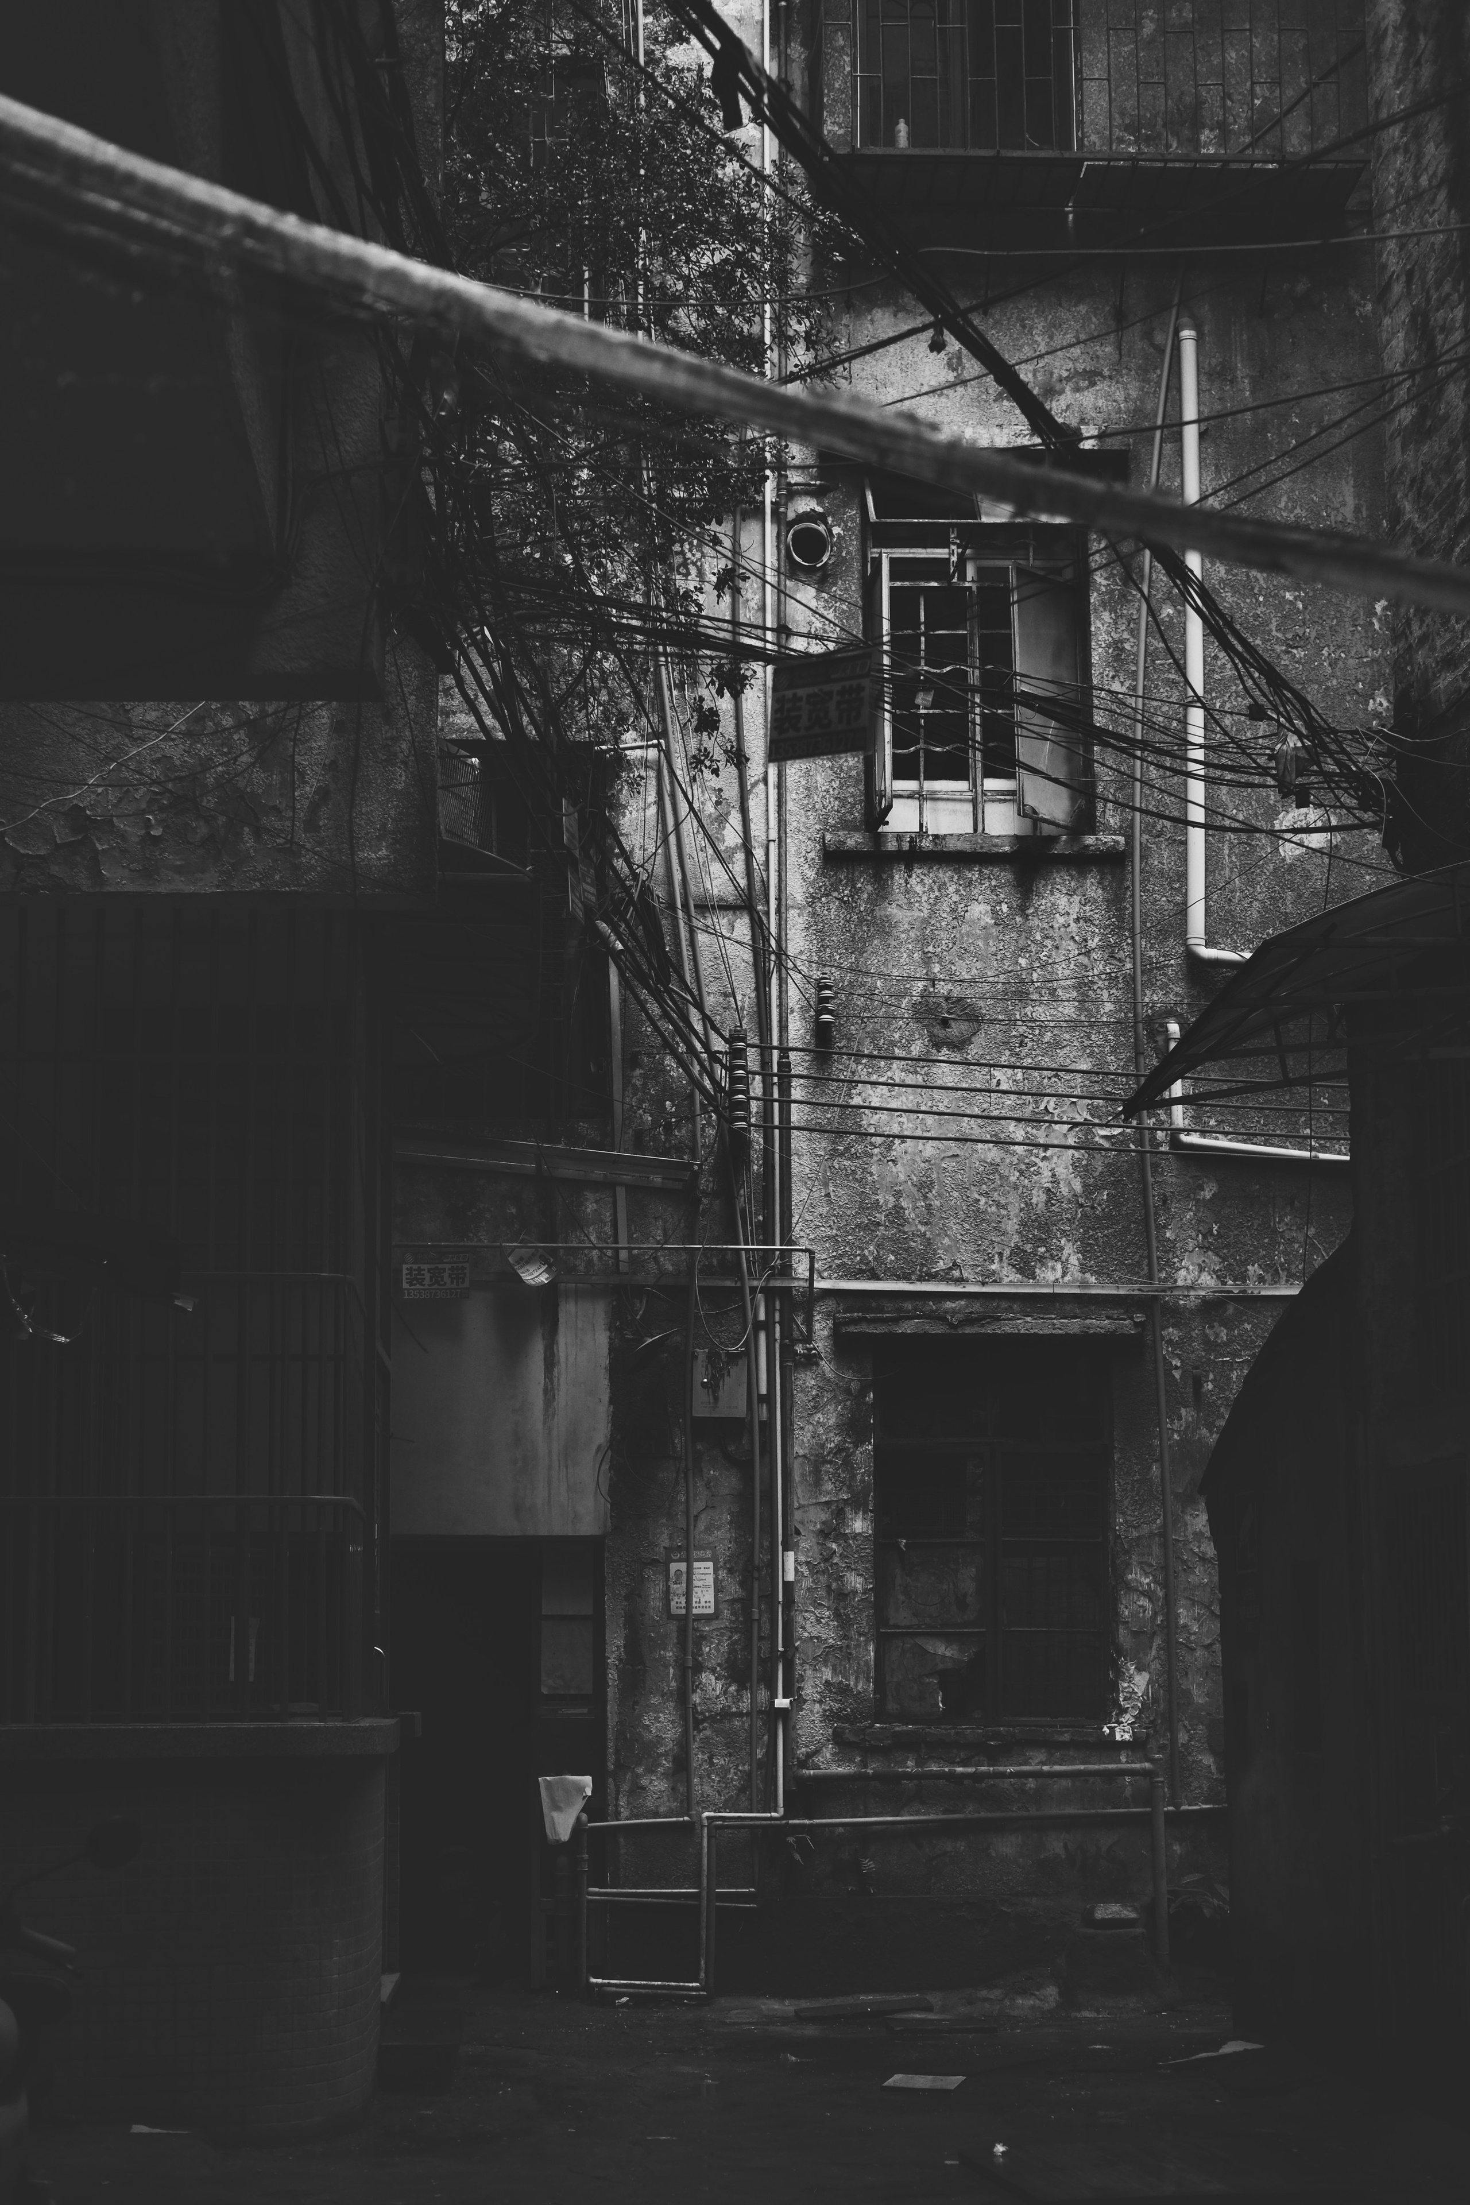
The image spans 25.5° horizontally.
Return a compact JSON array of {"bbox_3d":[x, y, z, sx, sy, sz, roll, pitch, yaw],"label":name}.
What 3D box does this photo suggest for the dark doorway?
[{"bbox_3d":[-1.091,3.003,14.907,0.979,2.010,0.250,0,-9,-3],"label":"dark doorway"}]

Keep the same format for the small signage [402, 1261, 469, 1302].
[{"bbox_3d":[-1.385,0.823,14.994,0.317,0.192,0.020,0,-9,-3],"label":"small signage"}]

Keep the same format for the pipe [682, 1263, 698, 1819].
[{"bbox_3d":[-0.210,2.006,14.949,0.045,2.540,0.045,0,-9,-3],"label":"pipe"}]

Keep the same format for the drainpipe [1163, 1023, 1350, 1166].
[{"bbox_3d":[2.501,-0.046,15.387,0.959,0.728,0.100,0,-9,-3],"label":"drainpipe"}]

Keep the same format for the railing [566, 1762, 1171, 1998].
[{"bbox_3d":[0.607,3.494,14.594,2.729,1.042,0.400,0,-9,-3],"label":"railing"}]

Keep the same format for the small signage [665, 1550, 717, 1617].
[{"bbox_3d":[-0.198,2.213,14.947,0.238,0.322,0.020,0,-9,-3],"label":"small signage"}]

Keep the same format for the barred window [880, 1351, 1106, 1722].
[{"bbox_3d":[1.197,1.991,15.127,1.098,1.759,0.150,0,-9,-3],"label":"barred window"}]

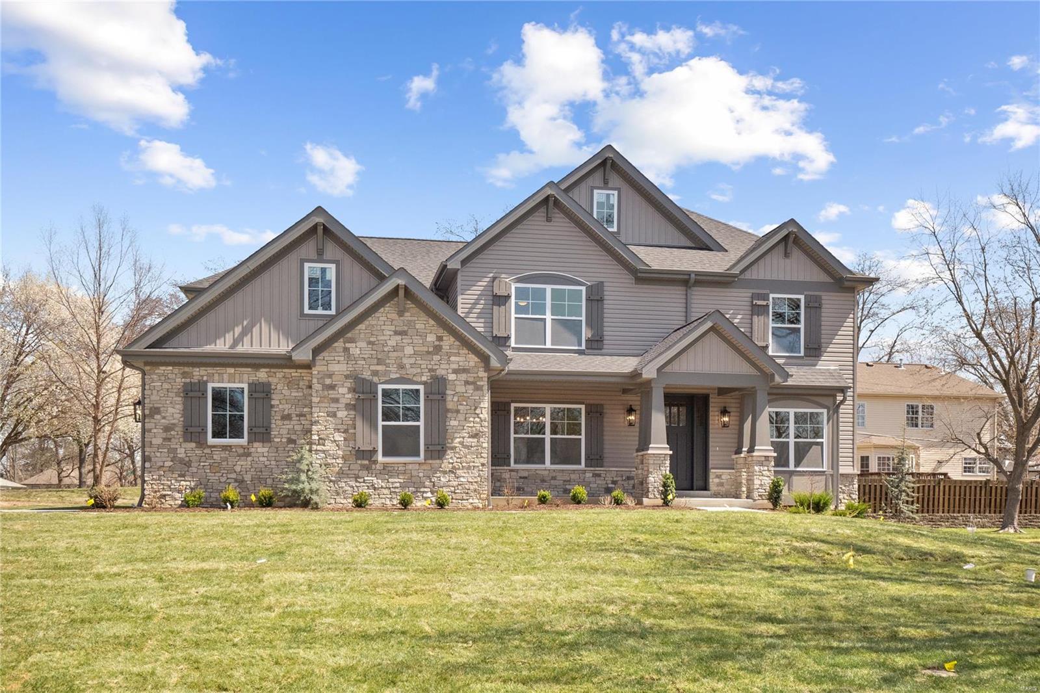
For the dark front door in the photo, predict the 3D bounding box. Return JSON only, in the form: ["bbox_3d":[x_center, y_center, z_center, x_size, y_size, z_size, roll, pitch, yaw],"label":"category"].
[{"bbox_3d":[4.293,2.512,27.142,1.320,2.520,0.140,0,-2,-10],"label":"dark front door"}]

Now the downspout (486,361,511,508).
[{"bbox_3d":[-0.442,1.801,21.350,0.460,2.980,0.160,0,-1,-11],"label":"downspout"}]

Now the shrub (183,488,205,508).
[{"bbox_3d":[-6.691,3.102,21.350,0.450,0.410,0.430,0,-2,-10],"label":"shrub"}]

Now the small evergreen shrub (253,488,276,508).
[{"bbox_3d":[-4.982,2.949,20.300,0.420,0.380,0.420,0,-1,-11],"label":"small evergreen shrub"}]

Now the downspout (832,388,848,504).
[{"bbox_3d":[8.047,2.548,26.100,0.380,2.950,0.220,0,-1,-11],"label":"downspout"}]

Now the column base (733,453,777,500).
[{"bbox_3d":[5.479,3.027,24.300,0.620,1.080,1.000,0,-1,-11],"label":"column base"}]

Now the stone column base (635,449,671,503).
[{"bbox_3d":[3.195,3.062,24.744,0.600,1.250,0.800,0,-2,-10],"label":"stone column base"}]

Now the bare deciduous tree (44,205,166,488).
[{"bbox_3d":[-13.592,0.133,34.000,4.200,9.600,4.100,0,-2,-10],"label":"bare deciduous tree"}]

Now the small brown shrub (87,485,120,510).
[{"bbox_3d":[-8.443,3.057,21.100,0.680,0.510,0.640,0,-2,-10],"label":"small brown shrub"}]

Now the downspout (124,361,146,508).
[{"bbox_3d":[-7.948,1.814,21.500,0.450,3.050,0.250,0,-2,-10],"label":"downspout"}]

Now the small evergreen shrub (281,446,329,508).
[{"bbox_3d":[-4.168,2.540,20.200,0.860,1.200,0.840,0,-1,-11],"label":"small evergreen shrub"}]

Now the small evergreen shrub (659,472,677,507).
[{"bbox_3d":[3.409,3.285,23.900,0.380,0.790,0.370,0,-2,-10],"label":"small evergreen shrub"}]

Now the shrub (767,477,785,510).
[{"bbox_3d":[5.795,3.313,23.500,0.400,0.750,0.400,0,-1,-11],"label":"shrub"}]

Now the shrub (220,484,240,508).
[{"bbox_3d":[-5.614,2.904,20.150,0.400,0.450,0.400,0,-1,-11],"label":"shrub"}]

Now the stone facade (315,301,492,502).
[{"bbox_3d":[-2.529,1.205,22.338,3.830,4.470,0.330,0,-2,-10],"label":"stone facade"}]

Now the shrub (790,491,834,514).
[{"bbox_3d":[7.109,3.794,25.300,0.950,0.530,0.850,0,-1,-11],"label":"shrub"}]

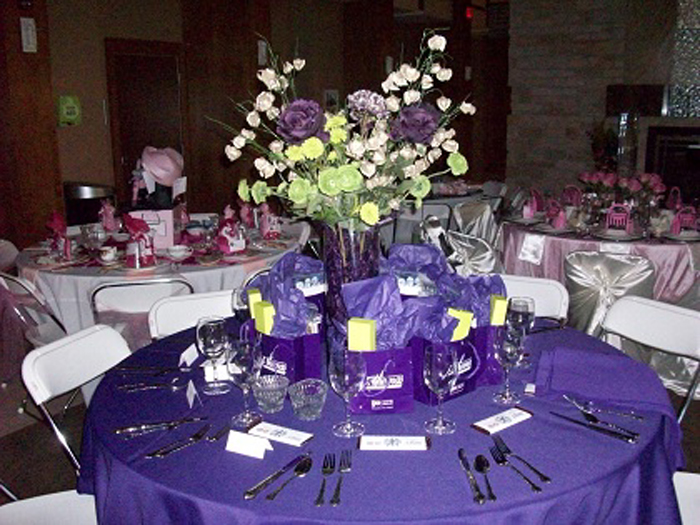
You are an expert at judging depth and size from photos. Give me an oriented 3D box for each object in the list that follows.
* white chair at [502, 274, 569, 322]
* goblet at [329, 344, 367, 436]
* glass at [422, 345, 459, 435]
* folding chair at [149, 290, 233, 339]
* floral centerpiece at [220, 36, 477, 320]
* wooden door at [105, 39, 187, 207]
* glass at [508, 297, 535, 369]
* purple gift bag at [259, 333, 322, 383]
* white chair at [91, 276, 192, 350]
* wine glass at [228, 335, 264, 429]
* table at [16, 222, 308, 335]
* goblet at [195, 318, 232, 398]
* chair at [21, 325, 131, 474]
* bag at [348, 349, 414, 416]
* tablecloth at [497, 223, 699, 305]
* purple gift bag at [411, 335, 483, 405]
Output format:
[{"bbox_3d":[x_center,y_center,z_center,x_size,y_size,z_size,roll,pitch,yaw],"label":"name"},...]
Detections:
[{"bbox_3d":[0.623,0.478,2.894,0.450,0.780,0.470,6,13,30],"label":"white chair"},{"bbox_3d":[-0.006,0.281,1.518,0.083,0.200,0.083,-1,11,0],"label":"goblet"},{"bbox_3d":[0.202,0.279,1.525,0.081,0.194,0.081,-1,11,0],"label":"glass"},{"bbox_3d":[-0.487,0.534,2.740,0.450,0.780,0.470,-8,13,-29],"label":"folding chair"},{"bbox_3d":[0.011,-0.141,1.842,0.660,0.905,0.550,-1,11,0],"label":"floral centerpiece"},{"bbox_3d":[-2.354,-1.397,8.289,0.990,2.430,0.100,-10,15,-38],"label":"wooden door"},{"bbox_3d":[0.483,0.194,1.943,0.076,0.192,0.076,-1,11,0],"label":"glass"},{"bbox_3d":[-0.163,0.251,1.796,0.085,0.158,0.140,-11,15,-41],"label":"purple gift bag"},{"bbox_3d":[-0.936,0.423,3.256,0.450,0.780,0.480,-4,11,-14],"label":"white chair"},{"bbox_3d":[-0.242,0.274,1.578,0.081,0.200,0.081,-1,11,0],"label":"wine glass"},{"bbox_3d":[-1.084,0.278,4.114,1.580,0.760,1.580,-1,12,0],"label":"table"},{"bbox_3d":[-0.357,0.247,1.818,0.090,0.186,0.090,-1,12,0],"label":"goblet"},{"bbox_3d":[-0.674,0.628,2.212,0.480,0.780,0.455,3,12,18],"label":"chair"},{"bbox_3d":[0.076,0.276,1.681,0.148,0.165,0.074,-1,12,0],"label":"bag"},{"bbox_3d":[1.813,0.124,4.575,1.580,0.750,1.580,-1,12,0],"label":"tablecloth"},{"bbox_3d":[0.238,0.257,1.756,0.152,0.165,0.074,-11,15,-41],"label":"purple gift bag"}]

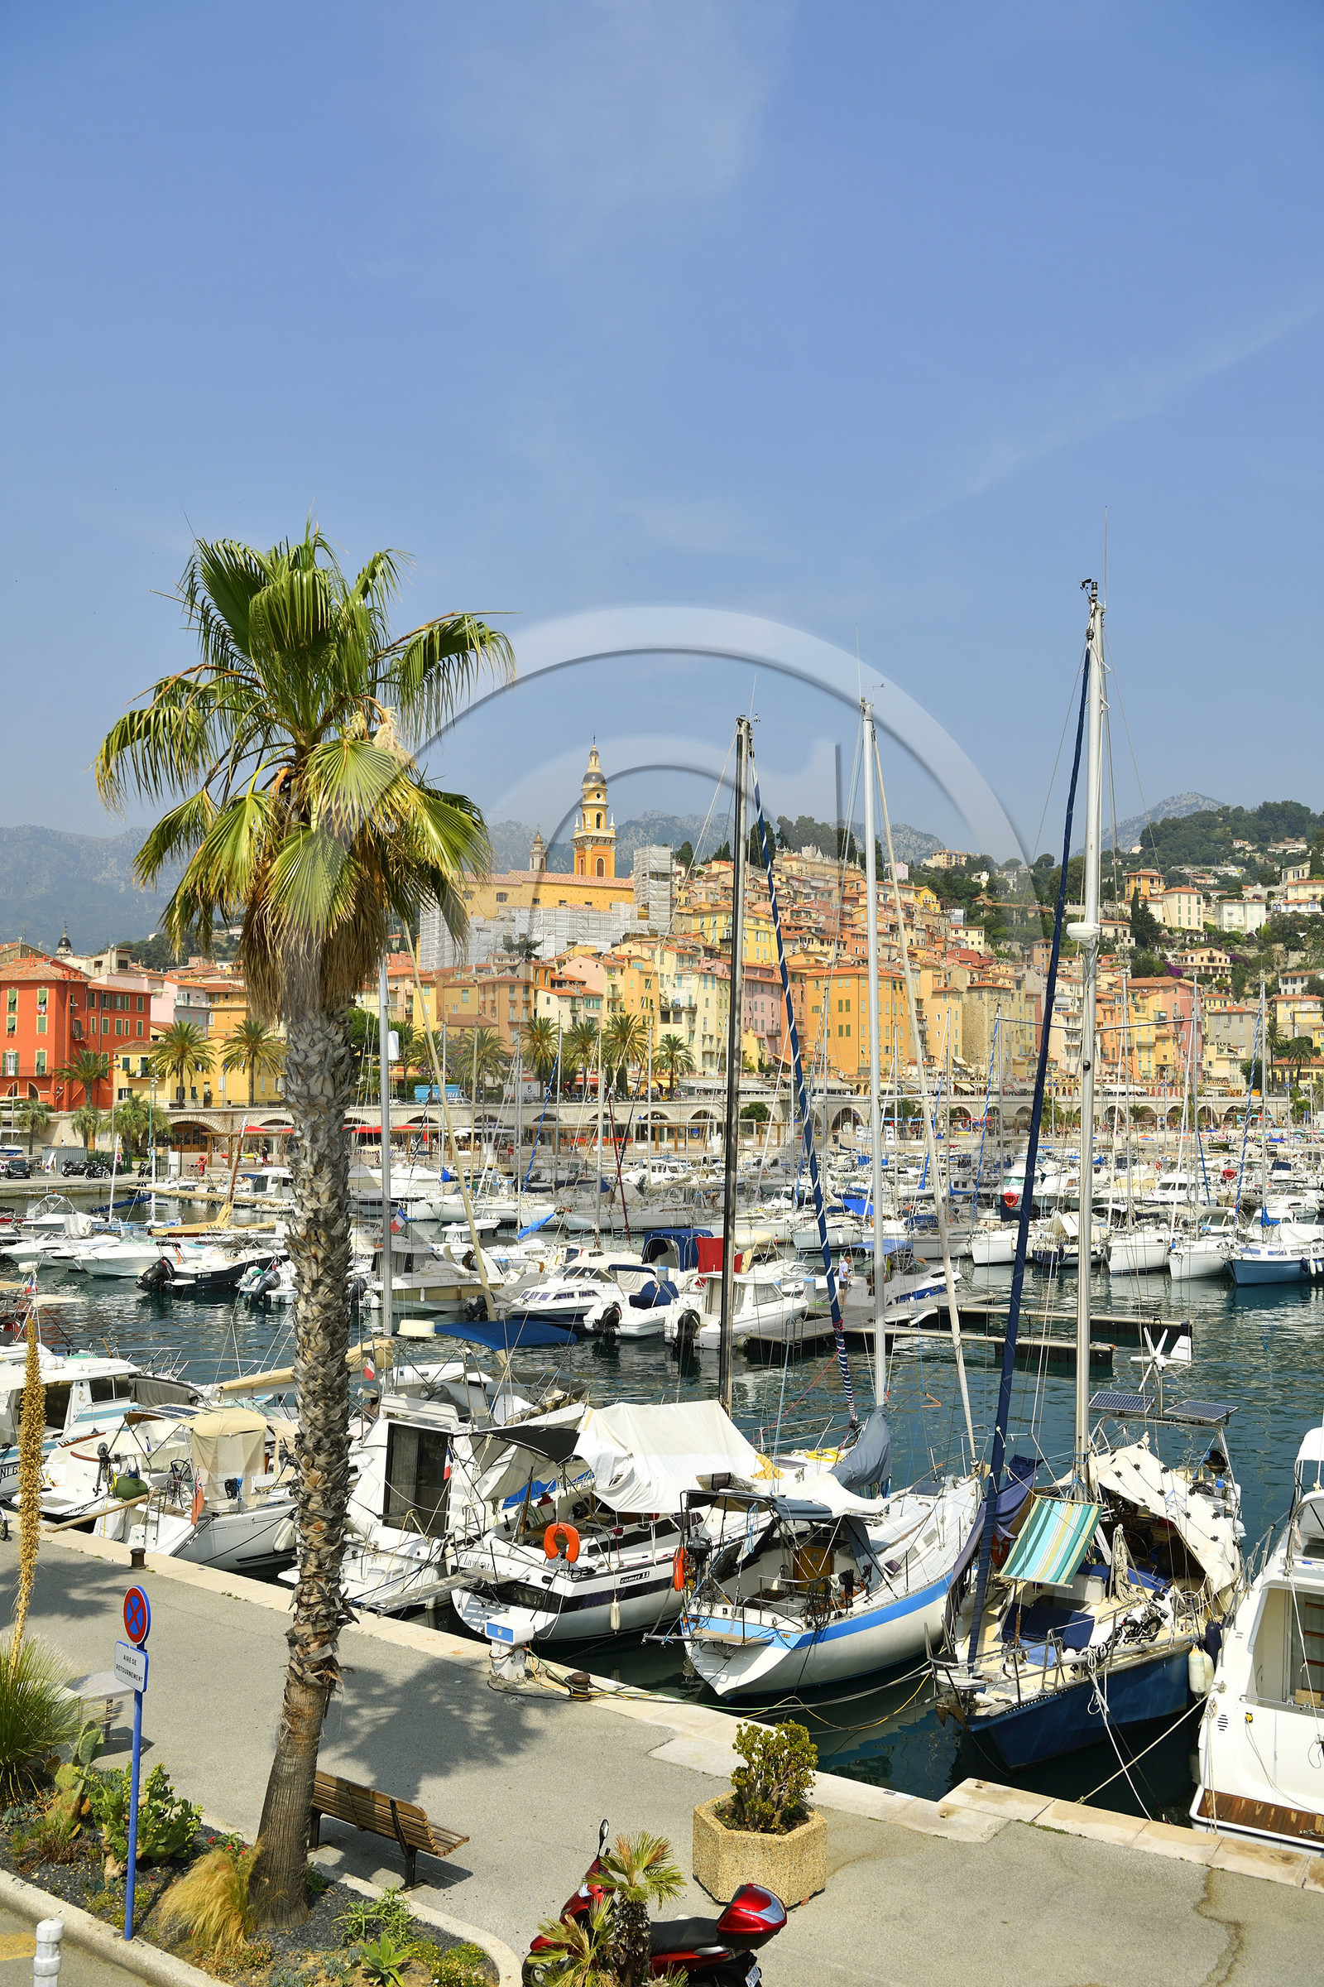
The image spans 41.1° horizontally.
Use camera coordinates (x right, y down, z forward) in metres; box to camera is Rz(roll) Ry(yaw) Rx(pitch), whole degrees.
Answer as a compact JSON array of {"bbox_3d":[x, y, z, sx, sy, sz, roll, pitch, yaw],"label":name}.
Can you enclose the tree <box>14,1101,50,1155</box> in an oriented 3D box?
[{"bbox_3d":[-56.468,12.072,158.000,3.195,5.112,3.195,0,-3,0],"label":"tree"}]

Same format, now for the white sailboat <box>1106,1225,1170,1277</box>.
[{"bbox_3d":[21.873,11.272,79.221,2.900,1.950,8.600,-2,-4,38],"label":"white sailboat"}]

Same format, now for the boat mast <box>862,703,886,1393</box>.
[{"bbox_3d":[3.343,1.735,27.648,0.160,12.660,0.200,-3,-4,33],"label":"boat mast"}]

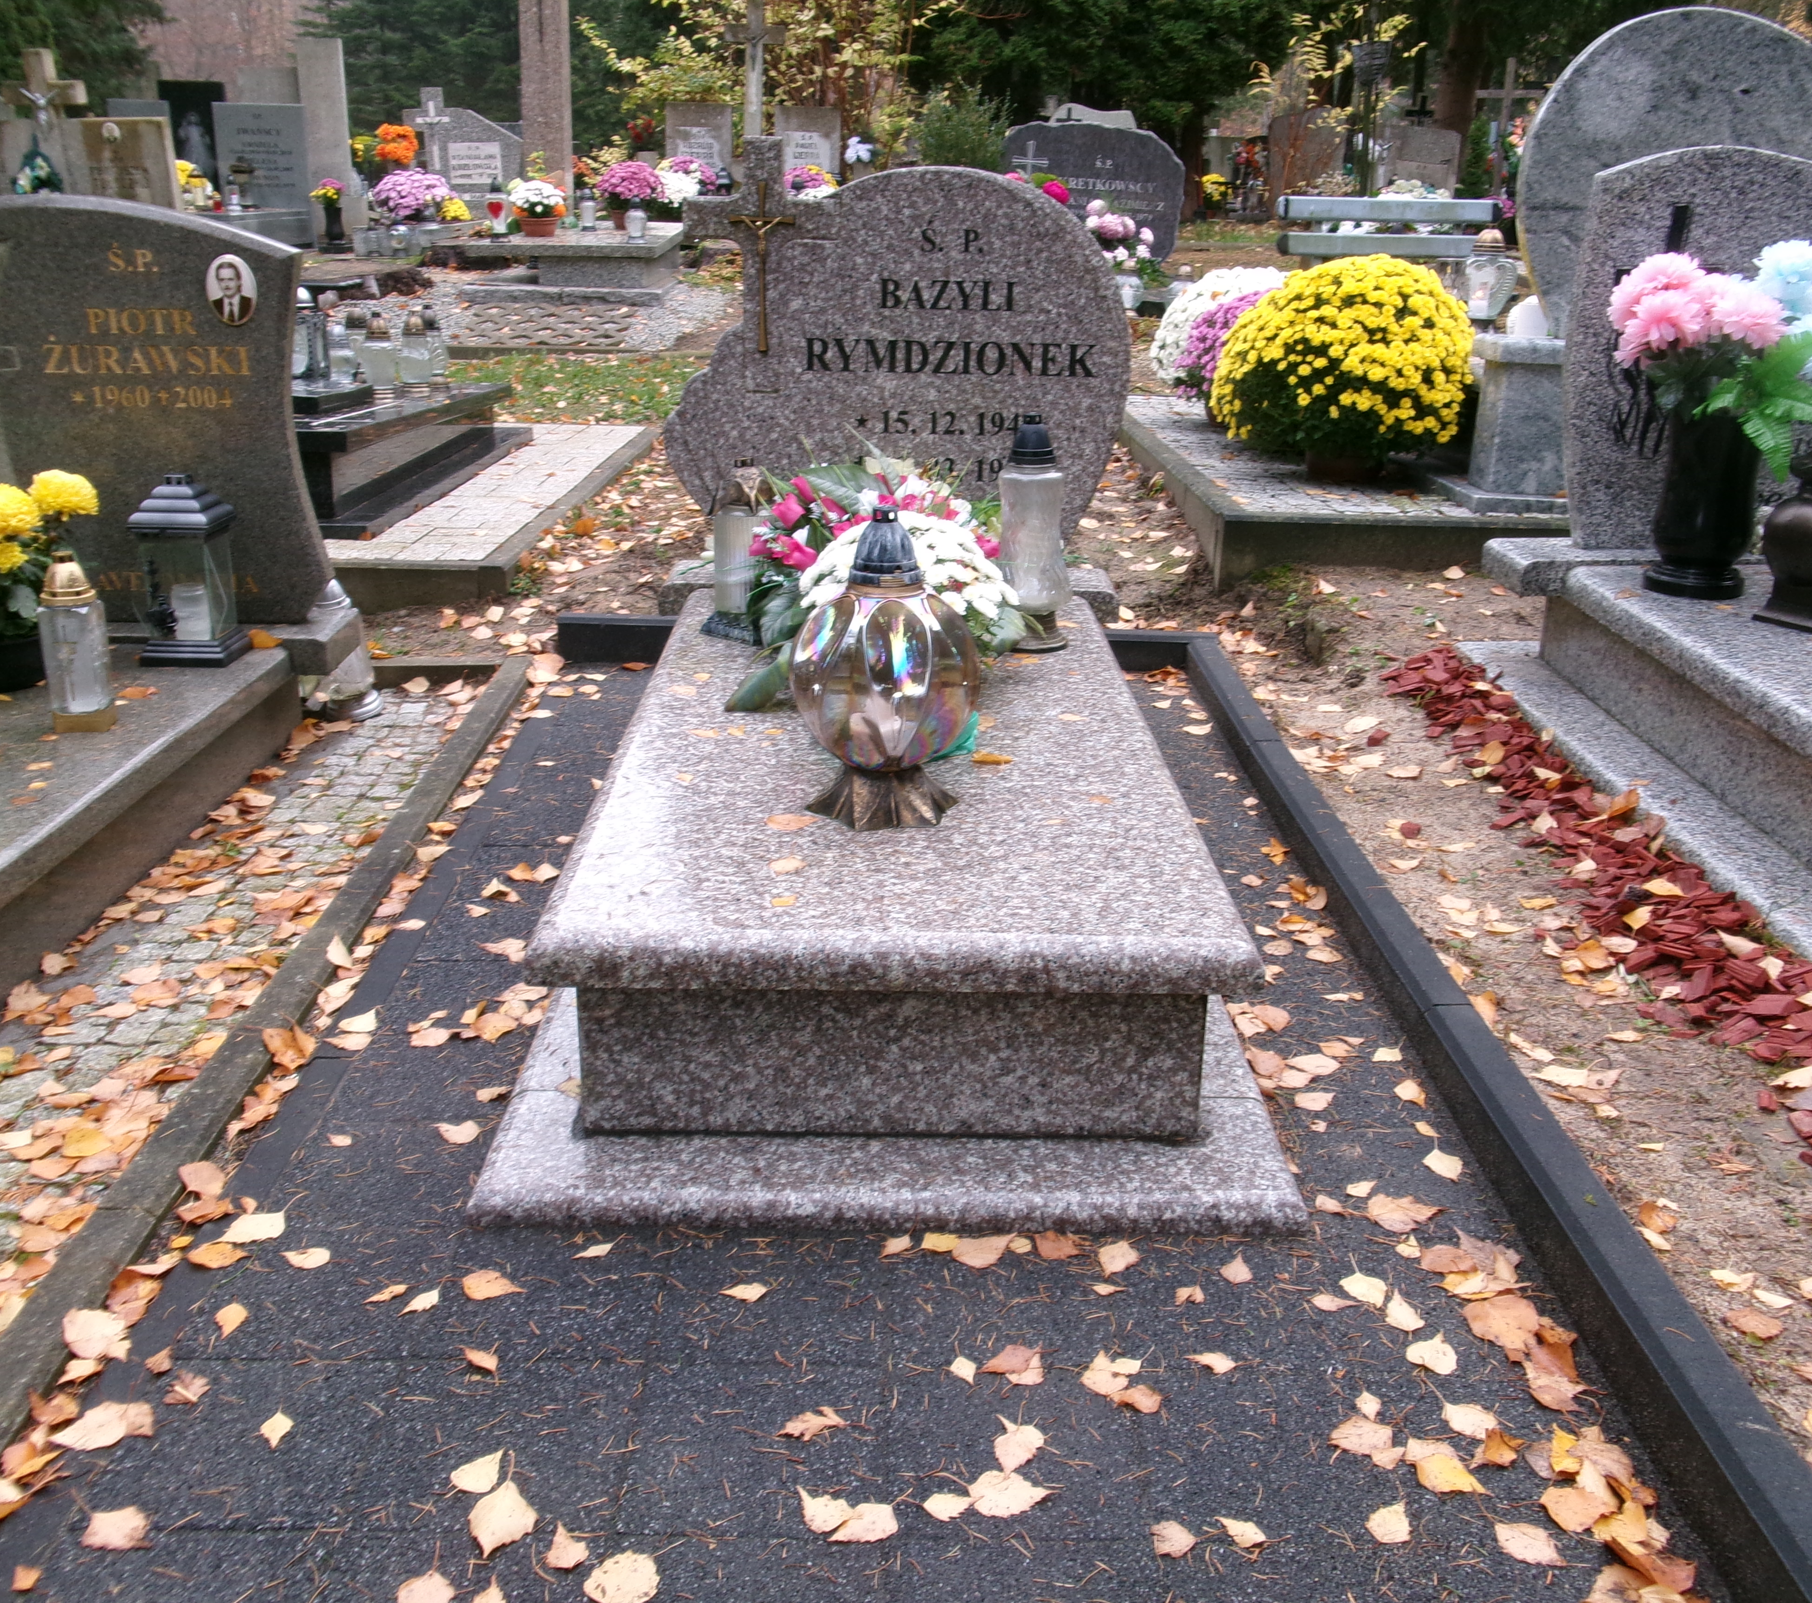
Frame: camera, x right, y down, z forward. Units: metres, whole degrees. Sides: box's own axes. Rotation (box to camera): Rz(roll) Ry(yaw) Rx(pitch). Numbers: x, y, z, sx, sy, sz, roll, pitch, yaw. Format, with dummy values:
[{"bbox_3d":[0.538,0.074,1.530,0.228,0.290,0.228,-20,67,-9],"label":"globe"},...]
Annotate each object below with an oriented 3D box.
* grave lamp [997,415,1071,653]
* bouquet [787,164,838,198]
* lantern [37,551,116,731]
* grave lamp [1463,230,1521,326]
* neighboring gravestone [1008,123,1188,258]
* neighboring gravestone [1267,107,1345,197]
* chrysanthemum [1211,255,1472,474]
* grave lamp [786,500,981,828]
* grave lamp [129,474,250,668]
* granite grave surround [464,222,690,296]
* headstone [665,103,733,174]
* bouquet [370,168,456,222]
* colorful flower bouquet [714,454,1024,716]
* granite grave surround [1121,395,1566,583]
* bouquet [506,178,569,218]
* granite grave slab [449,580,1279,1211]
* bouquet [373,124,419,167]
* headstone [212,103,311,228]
[{"bbox_3d":[0.221,-0.444,2.843,0.121,0.373,0.121,1,21,-1],"label":"grave lamp"},{"bbox_3d":[-0.655,-4.211,11.800,0.380,0.300,0.340,1,20,-1],"label":"bouquet"},{"bbox_3d":[-1.241,-0.240,2.578,0.095,0.263,0.095,2,21,1],"label":"lantern"},{"bbox_3d":[1.693,-1.519,5.000,0.170,0.270,0.150,1,20,-1],"label":"grave lamp"},{"bbox_3d":[0.956,-3.080,8.802,0.909,0.698,0.120,1,21,-1],"label":"neighboring gravestone"},{"bbox_3d":[3.020,-4.828,13.000,0.600,0.800,0.150,1,20,-1],"label":"neighboring gravestone"},{"bbox_3d":[1.208,-1.212,4.800,0.700,0.590,0.680,1,20,-1],"label":"chrysanthemum"},{"bbox_3d":[-0.025,-0.169,2.100,0.233,0.384,0.233,1,21,-1],"label":"grave lamp"},{"bbox_3d":[-1.217,-0.398,2.925,0.152,0.309,0.152,2,21,1],"label":"grave lamp"},{"bbox_3d":[-1.775,-3.050,9.731,1.011,0.250,1.900,1,21,-1],"label":"granite grave surround"},{"bbox_3d":[-1.796,-5.661,15.001,0.580,0.746,0.120,1,21,-1],"label":"headstone"},{"bbox_3d":[-3.186,-3.921,11.200,0.540,0.370,0.480,1,20,-1],"label":"bouquet"},{"bbox_3d":[-0.050,-0.351,2.677,0.441,0.309,0.378,1,21,-1],"label":"colorful flower bouquet"},{"bbox_3d":[1.697,-1.003,5.432,1.900,0.190,2.250,1,20,-1],"label":"granite grave surround"},{"bbox_3d":[-2.011,-3.281,9.400,0.336,0.206,0.330,1,21,-1],"label":"bouquet"},{"bbox_3d":[-0.019,0.015,2.482,0.825,0.252,1.732,1,20,-1],"label":"granite grave slab"},{"bbox_3d":[-3.482,-4.473,11.800,0.330,0.300,0.300,1,20,-1],"label":"bouquet"},{"bbox_3d":[-4.617,-4.557,12.400,0.680,0.860,0.150,1,20,-1],"label":"headstone"}]

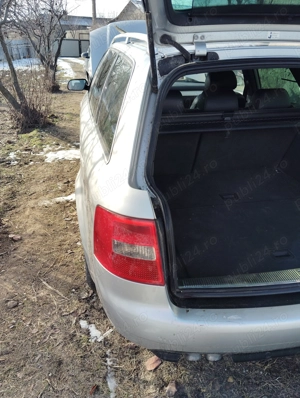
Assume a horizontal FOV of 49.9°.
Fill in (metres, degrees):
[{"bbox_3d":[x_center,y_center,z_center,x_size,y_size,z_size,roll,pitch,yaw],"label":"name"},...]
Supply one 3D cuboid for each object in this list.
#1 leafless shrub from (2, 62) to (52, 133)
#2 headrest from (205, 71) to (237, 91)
[{"bbox_3d":[-2.218,-1.845,5.825,0.800,1.000,0.780,-5,28,-8],"label":"leafless shrub"},{"bbox_3d":[0.633,-1.066,2.877,0.260,0.190,0.120,-4,26,-9],"label":"headrest"}]

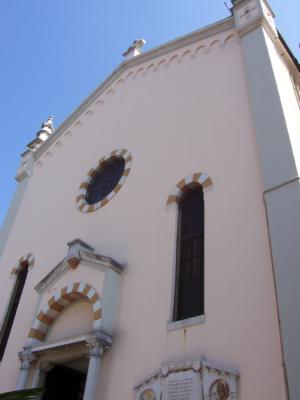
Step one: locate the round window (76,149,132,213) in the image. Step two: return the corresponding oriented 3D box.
[{"bbox_3d":[-1.217,-0.503,10.819,2.090,2.090,0.225,-25,-48,32],"label":"round window"}]

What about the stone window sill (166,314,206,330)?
[{"bbox_3d":[0.591,1.987,6.378,0.740,0.180,0.160,-25,-48,32],"label":"stone window sill"}]

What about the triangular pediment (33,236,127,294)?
[{"bbox_3d":[-1.587,1.449,8.918,2.515,1.020,0.435,-25,-48,32],"label":"triangular pediment"}]

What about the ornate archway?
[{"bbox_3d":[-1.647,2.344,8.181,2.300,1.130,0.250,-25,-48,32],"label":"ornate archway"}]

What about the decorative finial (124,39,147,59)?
[{"bbox_3d":[-0.569,-5.858,15.415,0.550,1.100,0.525,-25,-48,32],"label":"decorative finial"}]

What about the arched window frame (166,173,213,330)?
[{"bbox_3d":[0.762,0.821,7.333,1.135,3.210,0.215,-25,-48,32],"label":"arched window frame"}]

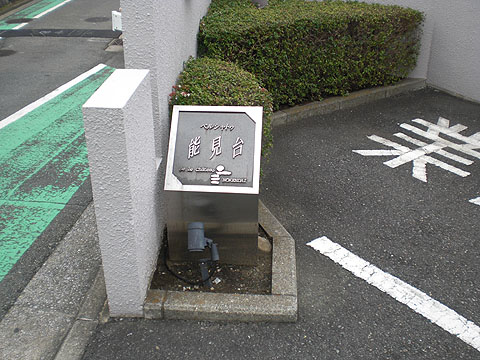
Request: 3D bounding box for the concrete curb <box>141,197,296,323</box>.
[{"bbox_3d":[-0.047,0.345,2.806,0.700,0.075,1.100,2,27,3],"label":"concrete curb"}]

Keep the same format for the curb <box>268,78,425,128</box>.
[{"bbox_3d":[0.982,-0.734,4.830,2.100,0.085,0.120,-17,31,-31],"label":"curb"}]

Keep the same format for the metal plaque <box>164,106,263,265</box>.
[{"bbox_3d":[-0.118,0.025,2.644,0.450,0.740,0.370,2,27,3],"label":"metal plaque"}]

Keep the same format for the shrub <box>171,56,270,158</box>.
[{"bbox_3d":[-0.108,-0.307,3.337,0.620,0.700,1.100,1,27,1],"label":"shrub"}]

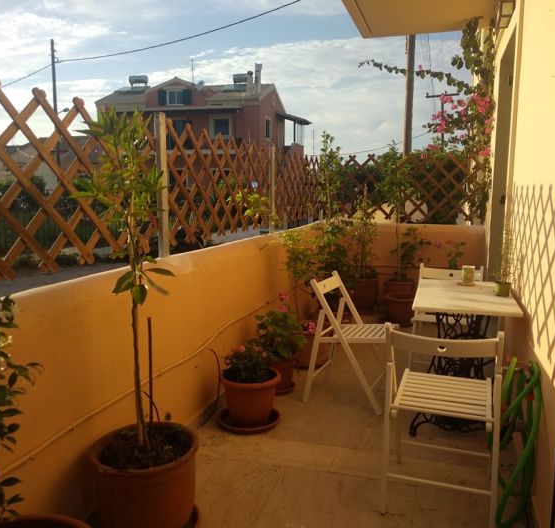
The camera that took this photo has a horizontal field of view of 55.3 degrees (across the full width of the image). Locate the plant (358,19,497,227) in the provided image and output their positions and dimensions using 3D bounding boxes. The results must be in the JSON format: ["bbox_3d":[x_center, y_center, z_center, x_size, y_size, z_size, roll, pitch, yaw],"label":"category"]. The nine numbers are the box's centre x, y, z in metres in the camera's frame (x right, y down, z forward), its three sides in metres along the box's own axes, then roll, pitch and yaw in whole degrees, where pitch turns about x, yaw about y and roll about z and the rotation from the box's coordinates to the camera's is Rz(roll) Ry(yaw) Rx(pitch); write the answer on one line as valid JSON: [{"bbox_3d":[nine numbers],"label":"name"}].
[{"bbox_3d":[1.416,-1.354,5.125,1.250,1.860,0.500,2,7,18],"label":"plant"}]

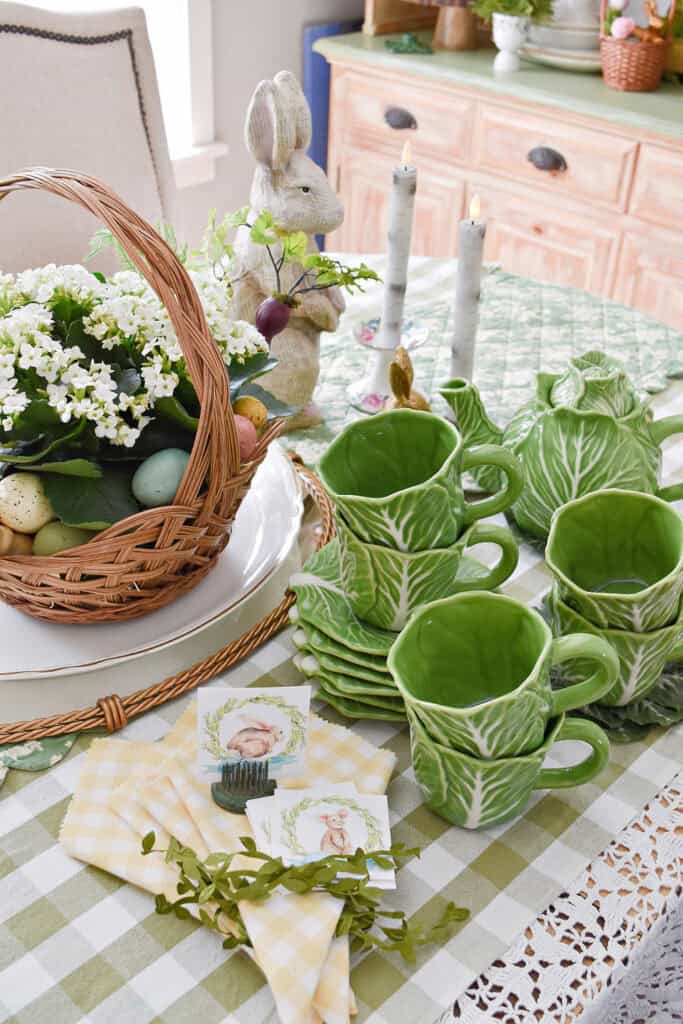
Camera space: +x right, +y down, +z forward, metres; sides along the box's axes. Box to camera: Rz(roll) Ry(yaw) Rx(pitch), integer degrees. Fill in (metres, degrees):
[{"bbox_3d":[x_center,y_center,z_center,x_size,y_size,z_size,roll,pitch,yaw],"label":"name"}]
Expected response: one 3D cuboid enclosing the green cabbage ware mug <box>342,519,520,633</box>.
[{"bbox_3d":[0.055,0.032,0.735,0.125,0.070,0.094,3,31,0],"label":"green cabbage ware mug"}]

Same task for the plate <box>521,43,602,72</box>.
[{"bbox_3d":[0.467,-0.852,2.080,0.270,0.026,0.270,3,31,0],"label":"plate"}]

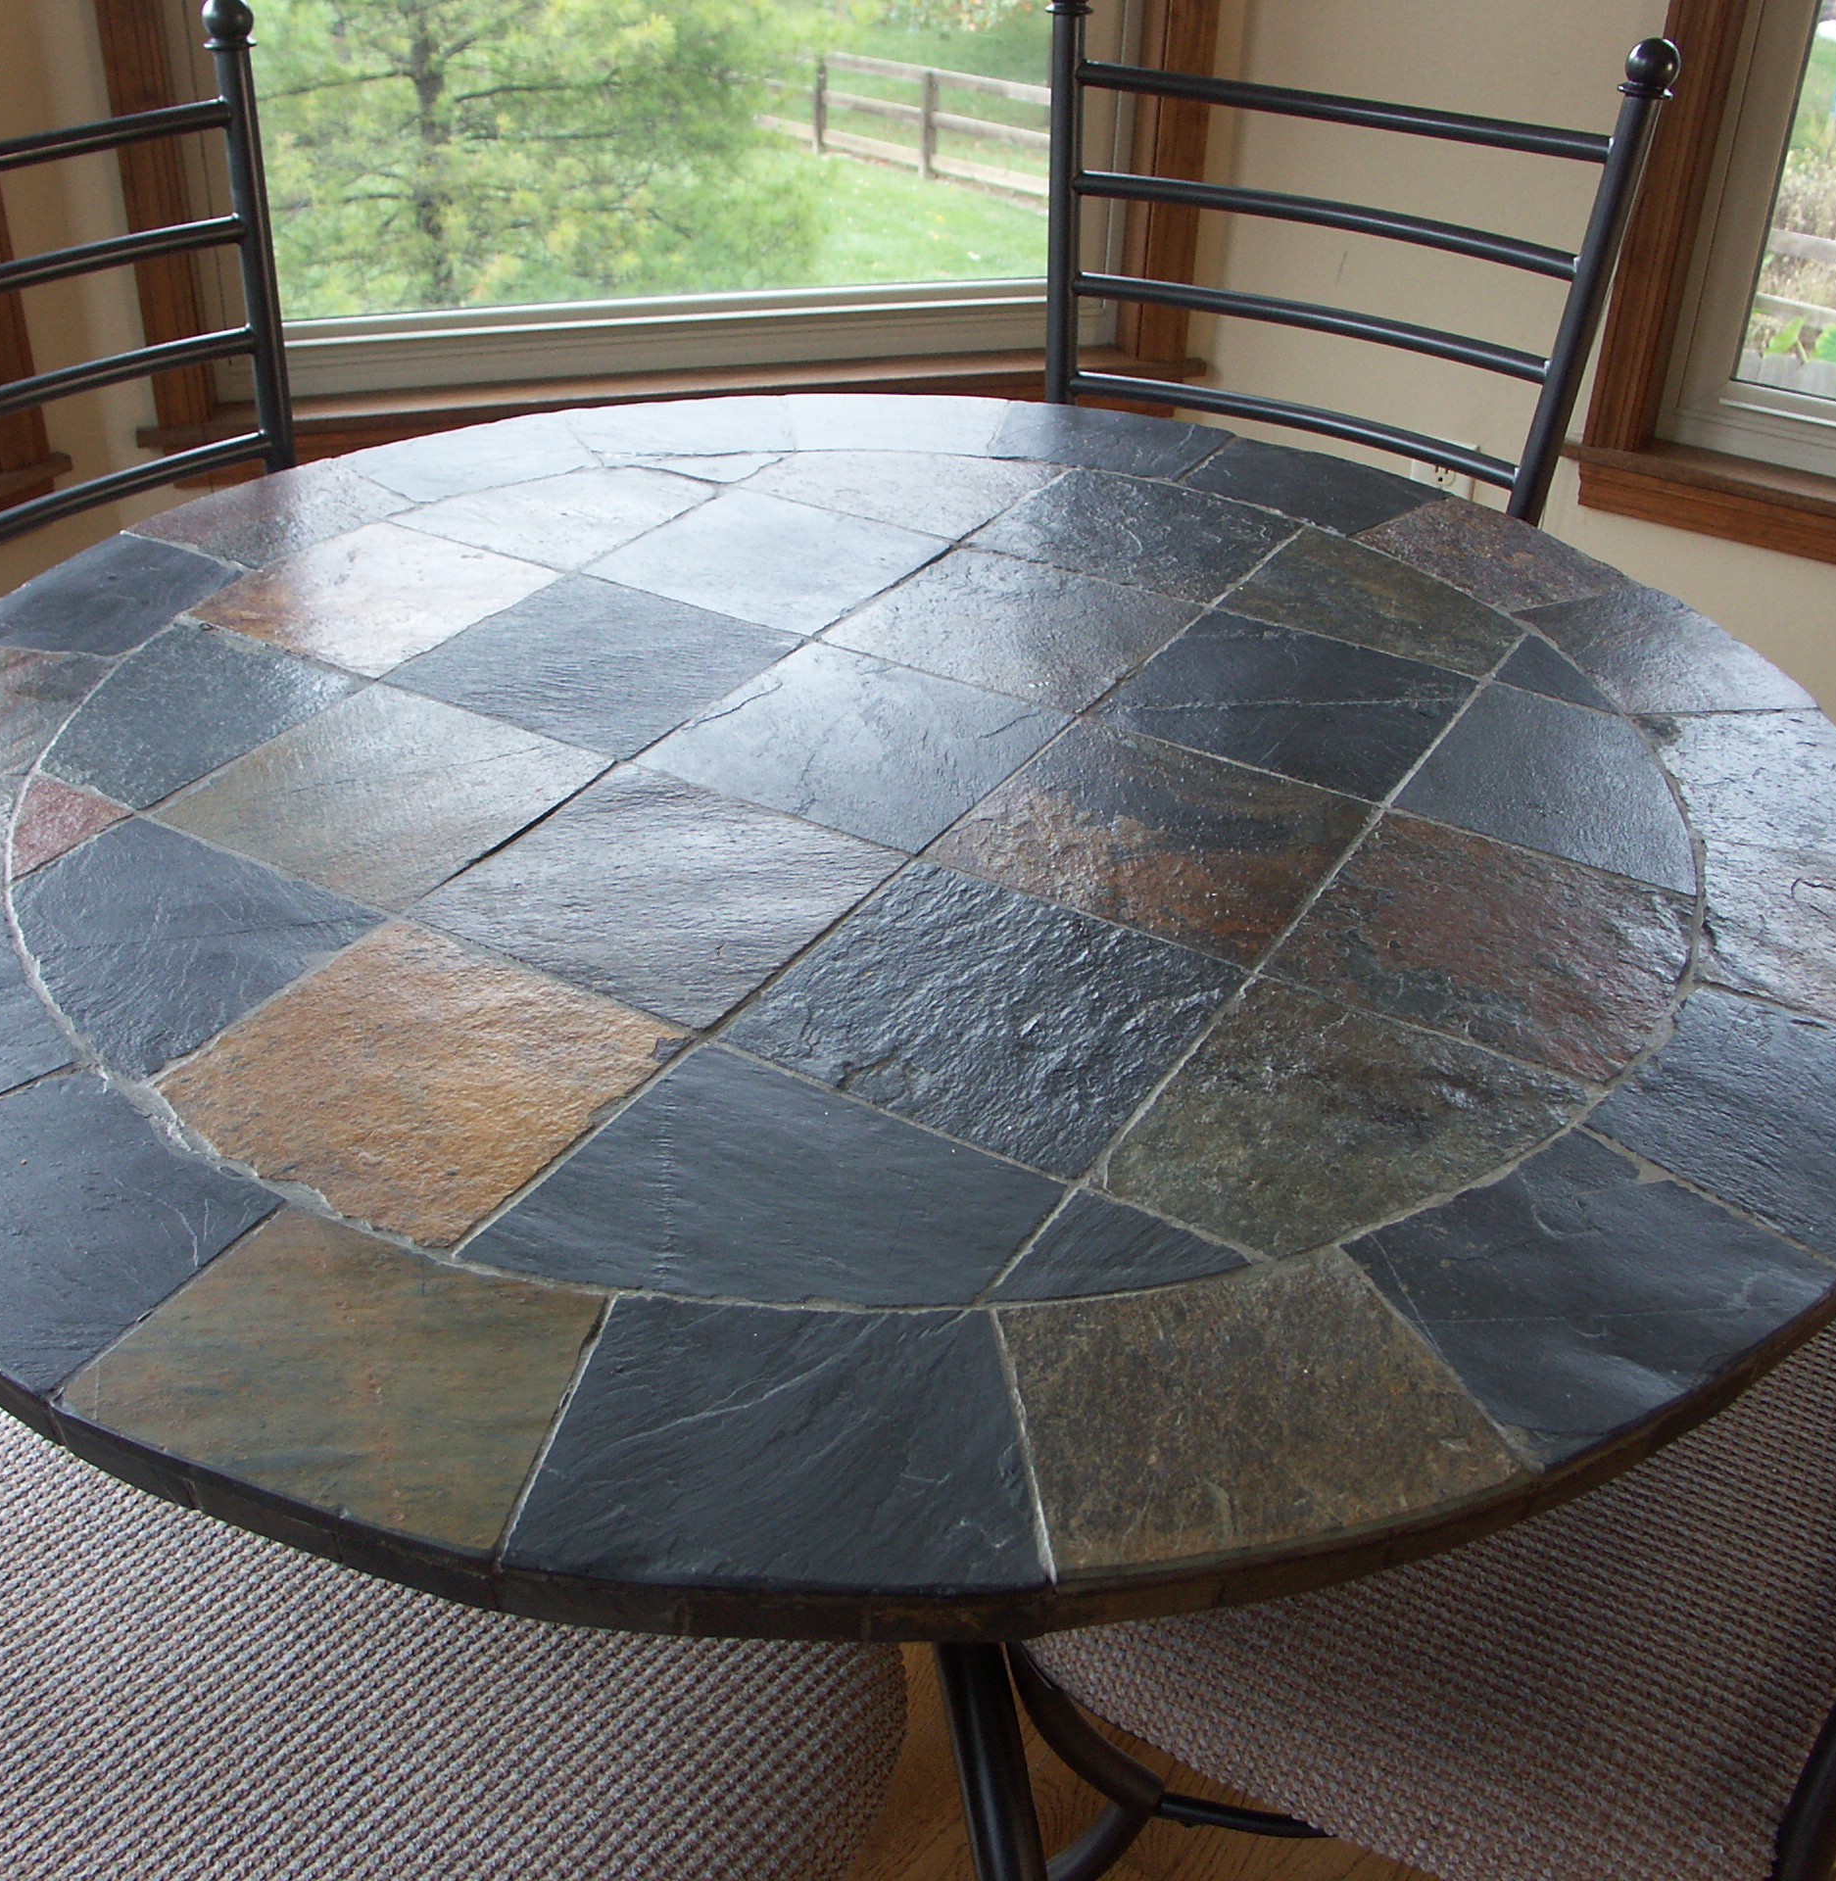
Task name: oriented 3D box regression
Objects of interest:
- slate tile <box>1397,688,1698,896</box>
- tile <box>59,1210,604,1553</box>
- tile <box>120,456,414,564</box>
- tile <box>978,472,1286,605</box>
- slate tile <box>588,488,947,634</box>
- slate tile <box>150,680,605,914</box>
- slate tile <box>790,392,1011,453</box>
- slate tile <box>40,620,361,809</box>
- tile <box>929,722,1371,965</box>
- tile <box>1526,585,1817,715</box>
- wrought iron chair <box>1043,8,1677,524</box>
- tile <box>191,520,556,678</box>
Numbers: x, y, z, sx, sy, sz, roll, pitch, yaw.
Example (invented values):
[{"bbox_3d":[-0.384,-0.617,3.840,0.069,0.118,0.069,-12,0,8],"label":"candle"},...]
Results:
[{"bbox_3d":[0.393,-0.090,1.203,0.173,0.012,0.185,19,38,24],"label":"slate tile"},{"bbox_3d":[-0.222,0.172,0.809,0.196,0.012,0.133,12,35,14],"label":"tile"},{"bbox_3d":[-0.471,-0.311,1.502,0.131,0.012,0.188,26,41,30],"label":"tile"},{"bbox_3d":[0.149,-0.272,1.377,0.173,0.011,0.181,20,38,24],"label":"tile"},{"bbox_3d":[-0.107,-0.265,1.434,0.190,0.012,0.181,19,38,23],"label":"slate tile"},{"bbox_3d":[-0.281,-0.077,1.073,0.165,0.011,0.168,20,38,24],"label":"slate tile"},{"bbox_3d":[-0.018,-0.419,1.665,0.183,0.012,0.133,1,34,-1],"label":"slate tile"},{"bbox_3d":[-0.423,-0.125,1.135,0.145,0.011,0.170,20,38,24],"label":"slate tile"},{"bbox_3d":[0.138,-0.058,1.166,0.199,0.012,0.200,20,38,24],"label":"tile"},{"bbox_3d":[0.497,-0.192,1.382,0.124,0.012,0.193,-6,35,-12],"label":"tile"},{"bbox_3d":[0.240,-0.218,1.780,0.510,1.075,0.550,18,37,22],"label":"wrought iron chair"},{"bbox_3d":[-0.374,-0.234,1.393,0.186,0.012,0.192,18,37,22],"label":"tile"}]

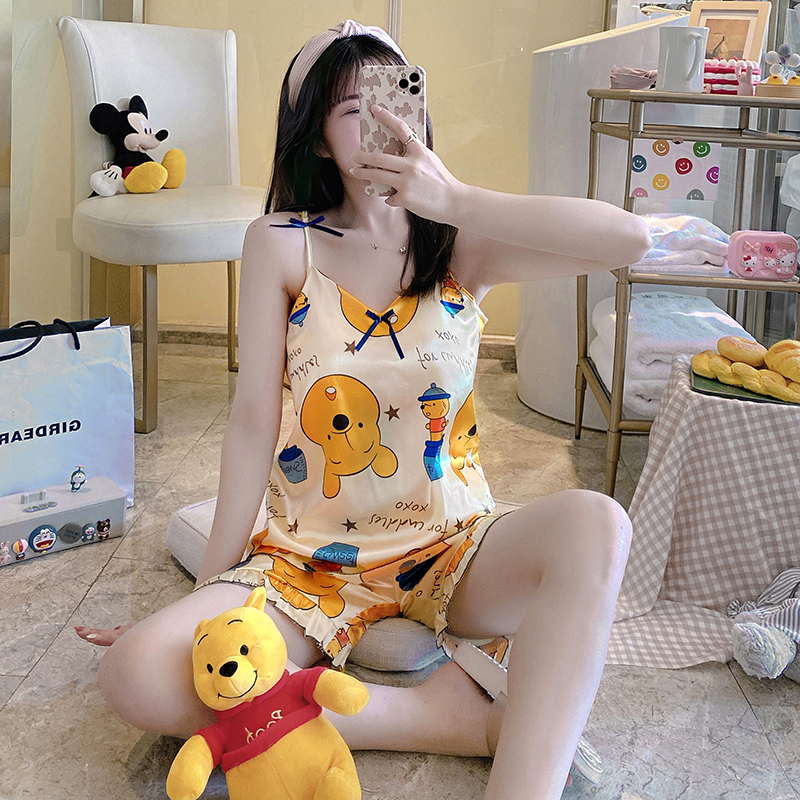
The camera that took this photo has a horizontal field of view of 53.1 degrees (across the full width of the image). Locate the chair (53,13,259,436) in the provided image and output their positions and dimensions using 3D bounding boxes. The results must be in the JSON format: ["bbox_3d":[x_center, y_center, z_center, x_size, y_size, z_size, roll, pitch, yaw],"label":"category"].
[{"bbox_3d":[-0.533,-0.463,2.000,0.480,0.940,0.580,-7,19,-29],"label":"chair"}]

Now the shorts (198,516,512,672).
[{"bbox_3d":[-0.064,0.238,1.080,0.390,0.200,0.300,1,16,-2],"label":"shorts"}]

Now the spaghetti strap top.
[{"bbox_3d":[-0.040,-0.010,1.110,0.320,0.490,0.210,1,10,0],"label":"spaghetti strap top"}]

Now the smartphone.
[{"bbox_3d":[-0.008,-0.325,0.970,0.081,0.160,0.011,1,10,7],"label":"smartphone"}]

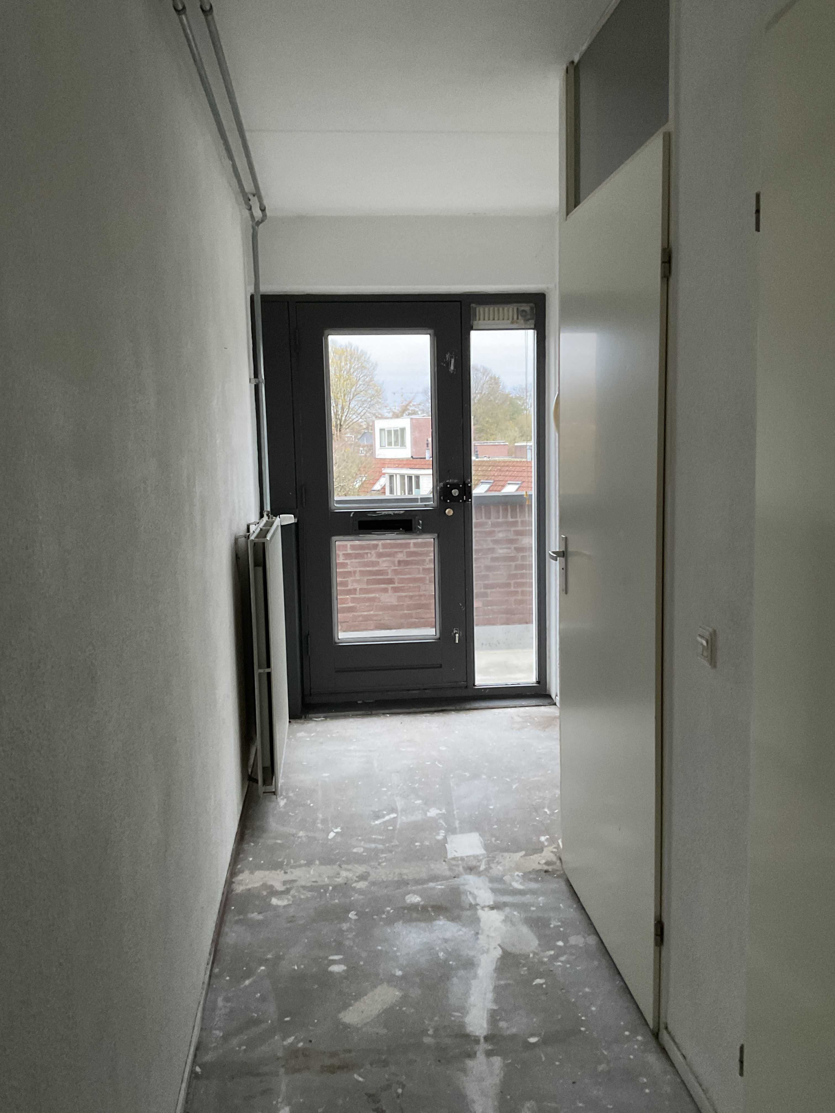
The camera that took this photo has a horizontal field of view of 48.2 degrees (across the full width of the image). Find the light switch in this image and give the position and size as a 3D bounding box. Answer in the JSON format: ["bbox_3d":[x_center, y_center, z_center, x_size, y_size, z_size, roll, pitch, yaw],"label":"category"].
[{"bbox_3d":[0.577,0.176,1.868,0.015,0.080,0.077,-2,8,-5],"label":"light switch"}]

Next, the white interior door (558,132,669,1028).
[{"bbox_3d":[0.509,0.063,2.474,0.040,2.015,0.835,-2,8,-5],"label":"white interior door"}]

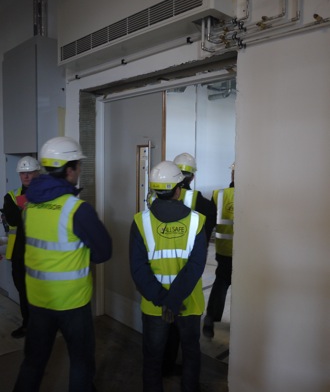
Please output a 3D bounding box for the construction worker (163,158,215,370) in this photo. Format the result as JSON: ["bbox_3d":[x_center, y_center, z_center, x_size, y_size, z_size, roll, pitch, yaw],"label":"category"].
[{"bbox_3d":[0.150,0.547,2.884,0.560,1.783,0.460,4,6,30],"label":"construction worker"}]

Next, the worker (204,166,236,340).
[{"bbox_3d":[0.717,0.488,3.617,0.550,1.782,0.570,2,5,14],"label":"worker"}]

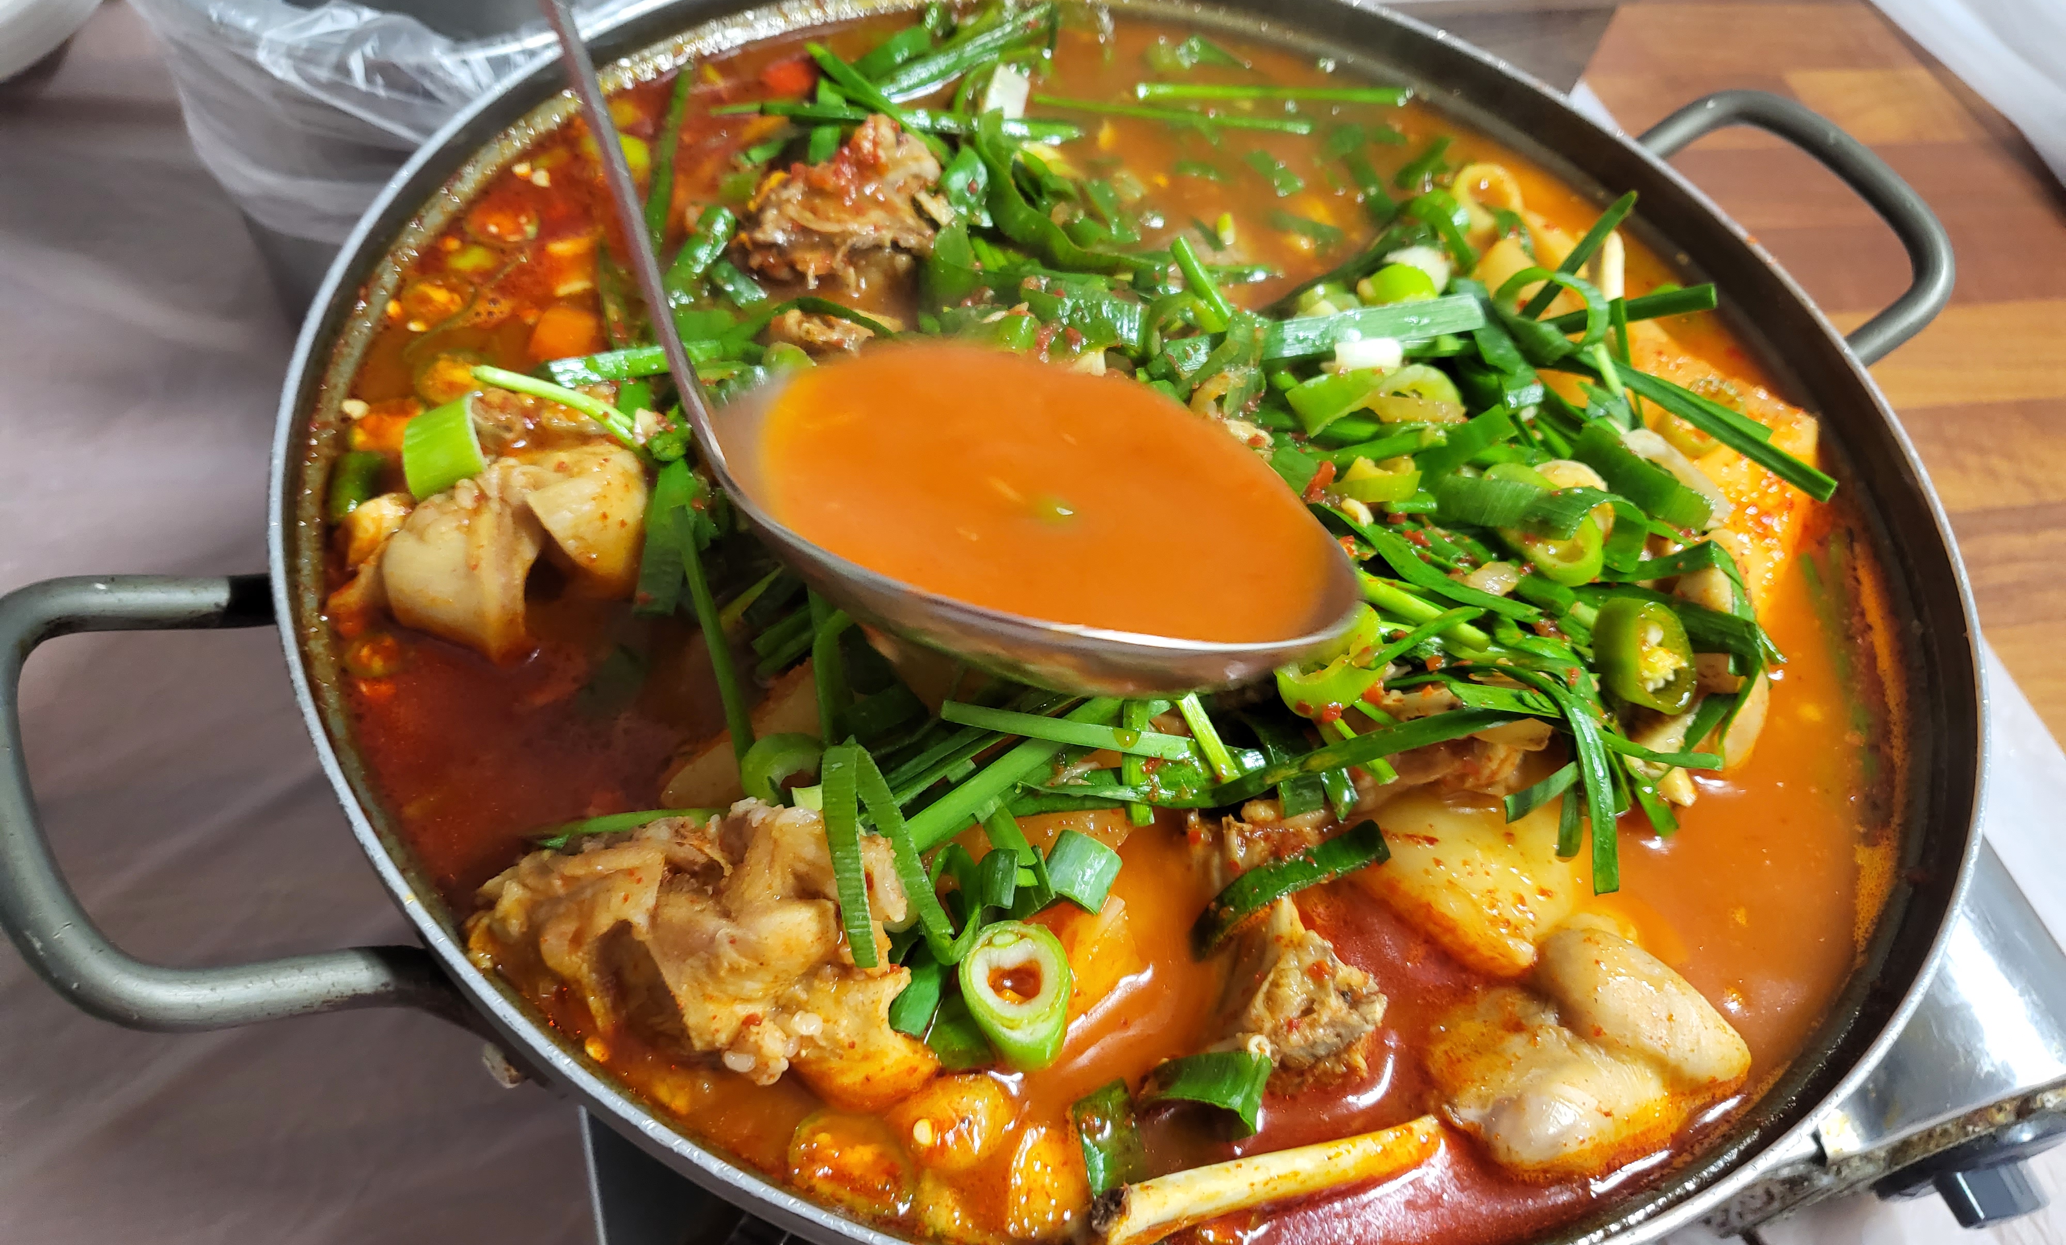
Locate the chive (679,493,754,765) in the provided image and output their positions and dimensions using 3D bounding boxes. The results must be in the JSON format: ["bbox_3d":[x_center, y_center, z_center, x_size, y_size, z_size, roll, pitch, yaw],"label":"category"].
[{"bbox_3d":[-0.065,0.001,0.314,0.005,0.004,0.061,-10,60,-17],"label":"chive"}]

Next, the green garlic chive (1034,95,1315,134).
[{"bbox_3d":[0.036,-0.129,0.394,0.072,0.003,0.003,3,55,-8],"label":"green garlic chive"}]

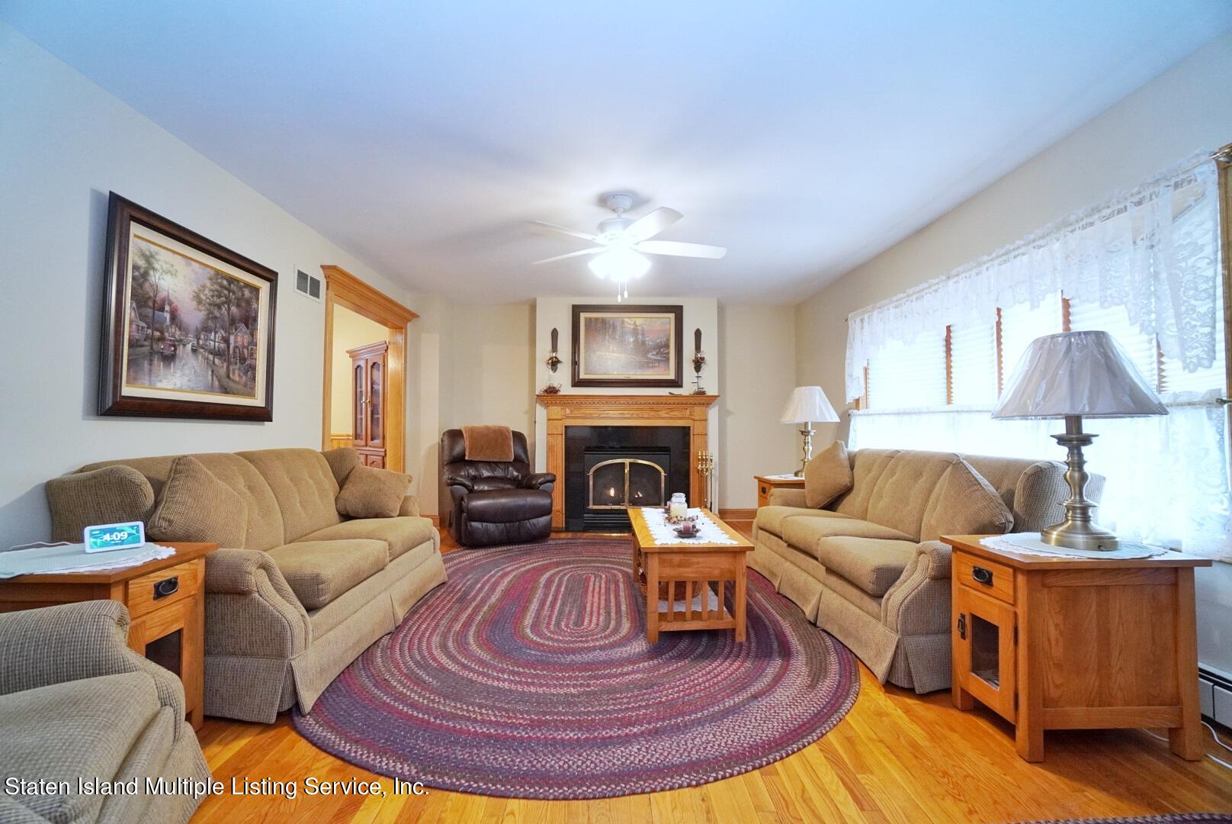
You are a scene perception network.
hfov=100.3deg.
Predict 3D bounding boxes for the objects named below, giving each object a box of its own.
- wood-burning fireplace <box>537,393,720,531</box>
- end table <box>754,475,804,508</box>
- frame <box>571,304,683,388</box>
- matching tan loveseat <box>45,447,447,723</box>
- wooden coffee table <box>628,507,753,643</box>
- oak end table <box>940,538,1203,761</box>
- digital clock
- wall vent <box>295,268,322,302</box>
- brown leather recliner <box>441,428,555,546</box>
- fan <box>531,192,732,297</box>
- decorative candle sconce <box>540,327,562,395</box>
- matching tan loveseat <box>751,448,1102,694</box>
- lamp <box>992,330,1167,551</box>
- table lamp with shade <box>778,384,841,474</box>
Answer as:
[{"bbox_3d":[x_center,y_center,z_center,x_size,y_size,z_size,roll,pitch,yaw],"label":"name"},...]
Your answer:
[{"bbox_3d":[0.122,0.528,5.273,1.840,1.385,0.230,0,-2,-1],"label":"wood-burning fireplace"},{"bbox_3d":[1.593,0.892,4.508,0.610,0.612,0.400,0,-2,-1],"label":"end table"},{"bbox_3d":[0.128,-0.693,5.420,1.176,0.876,0.050,0,-2,-2],"label":"frame"},{"bbox_3d":[-1.619,0.672,2.714,0.950,0.940,1.840,0,-2,-2],"label":"matching tan loveseat"},{"bbox_3d":[0.384,0.920,3.134,0.551,0.474,1.280,0,-2,-2],"label":"wooden coffee table"},{"bbox_3d":[1.557,0.786,1.780,0.590,0.640,0.400,0,-2,-2],"label":"oak end table"},{"bbox_3d":[-1.738,0.430,1.791,0.148,0.086,0.073,2,-3,-39],"label":"digital clock"},{"bbox_3d":[-2.141,-0.881,3.594,0.022,0.175,0.325,0,-2,-1],"label":"wall vent"},{"bbox_3d":[-1.178,0.687,5.022,0.920,1.040,0.940,1,-2,-24],"label":"brown leather recliner"},{"bbox_3d":[0.031,-0.979,3.131,1.270,0.610,1.270,0,-2,-2],"label":"fan"},{"bbox_3d":[-0.675,-0.516,5.329,0.220,0.680,0.150,0,-2,-1],"label":"decorative candle sconce"},{"bbox_3d":[1.509,0.687,3.003,0.920,0.930,1.990,0,-2,-2],"label":"matching tan loveseat"},{"bbox_3d":[1.615,0.099,1.810,0.456,0.737,0.456,0,-2,-2],"label":"lamp"},{"bbox_3d":[1.714,0.188,4.527,0.480,0.800,0.480,0,-2,-1],"label":"table lamp with shade"}]

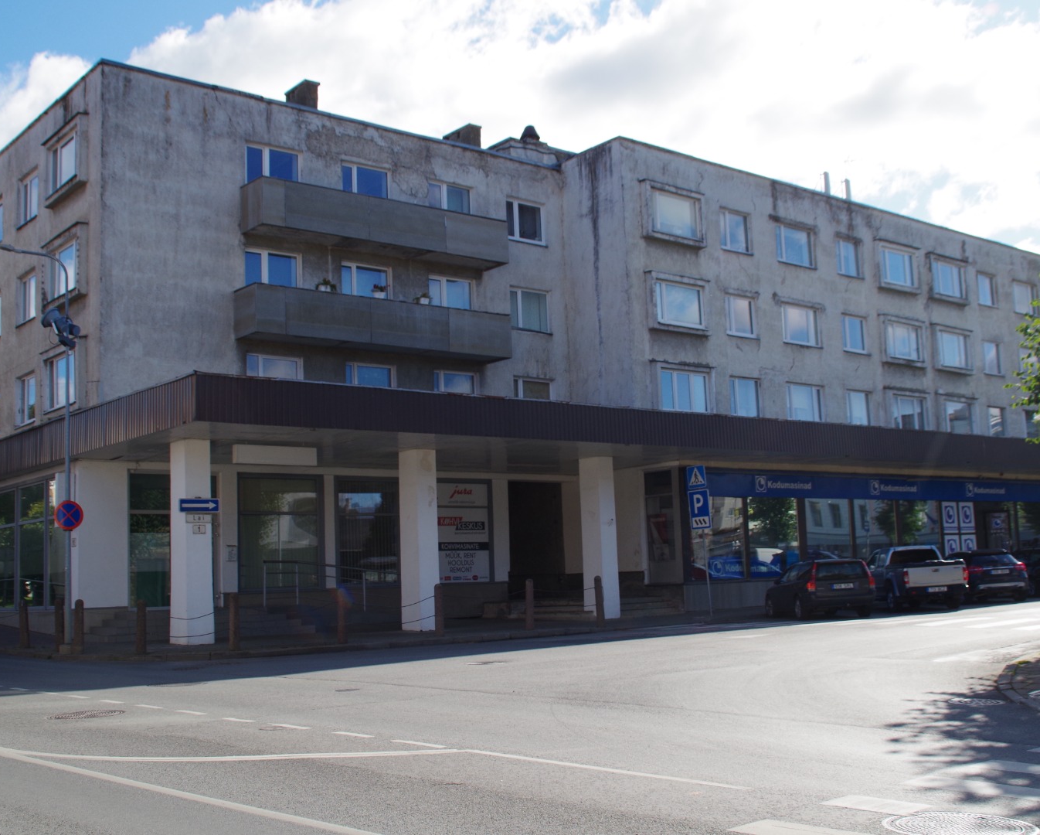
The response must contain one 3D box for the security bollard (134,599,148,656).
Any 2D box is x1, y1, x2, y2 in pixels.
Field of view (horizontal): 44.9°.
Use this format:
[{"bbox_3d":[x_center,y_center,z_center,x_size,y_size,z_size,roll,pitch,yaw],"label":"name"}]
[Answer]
[{"bbox_3d":[-7.343,4.073,24.400,0.200,1.090,0.200,4,-9,-41],"label":"security bollard"}]

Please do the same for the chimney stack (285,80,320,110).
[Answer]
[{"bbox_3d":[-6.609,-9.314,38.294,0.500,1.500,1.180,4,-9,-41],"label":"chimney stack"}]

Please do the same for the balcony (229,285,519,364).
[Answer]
[{"bbox_3d":[-3.857,-2.512,35.072,8.455,1.298,1.180,4,-9,-41],"label":"balcony"}]

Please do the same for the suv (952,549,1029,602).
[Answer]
[{"bbox_3d":[13.483,4.782,37.930,1.810,1.500,4.420,-2,-7,-2],"label":"suv"}]

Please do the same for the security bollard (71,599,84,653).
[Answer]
[{"bbox_3d":[-8.946,4.243,25.500,0.200,1.090,0.200,4,-9,-41],"label":"security bollard"}]

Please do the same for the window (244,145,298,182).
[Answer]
[{"bbox_3d":[-6.669,-6.601,34.218,1.671,1.347,0.140,4,-9,-41],"label":"window"}]

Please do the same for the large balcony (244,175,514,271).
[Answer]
[{"bbox_3d":[-3.877,-5.351,35.515,8.248,1.278,1.180,4,-9,-41],"label":"large balcony"}]

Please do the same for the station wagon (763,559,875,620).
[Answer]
[{"bbox_3d":[7.634,4.448,32.661,1.820,1.480,4.710,-2,-7,-3],"label":"station wagon"}]

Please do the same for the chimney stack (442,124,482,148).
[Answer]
[{"bbox_3d":[-1.910,-8.907,42.474,0.520,1.500,1.440,4,-9,-41],"label":"chimney stack"}]

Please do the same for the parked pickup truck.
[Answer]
[{"bbox_3d":[10.545,4.411,34.666,1.800,1.740,5.000,-2,-7,-2],"label":"parked pickup truck"}]

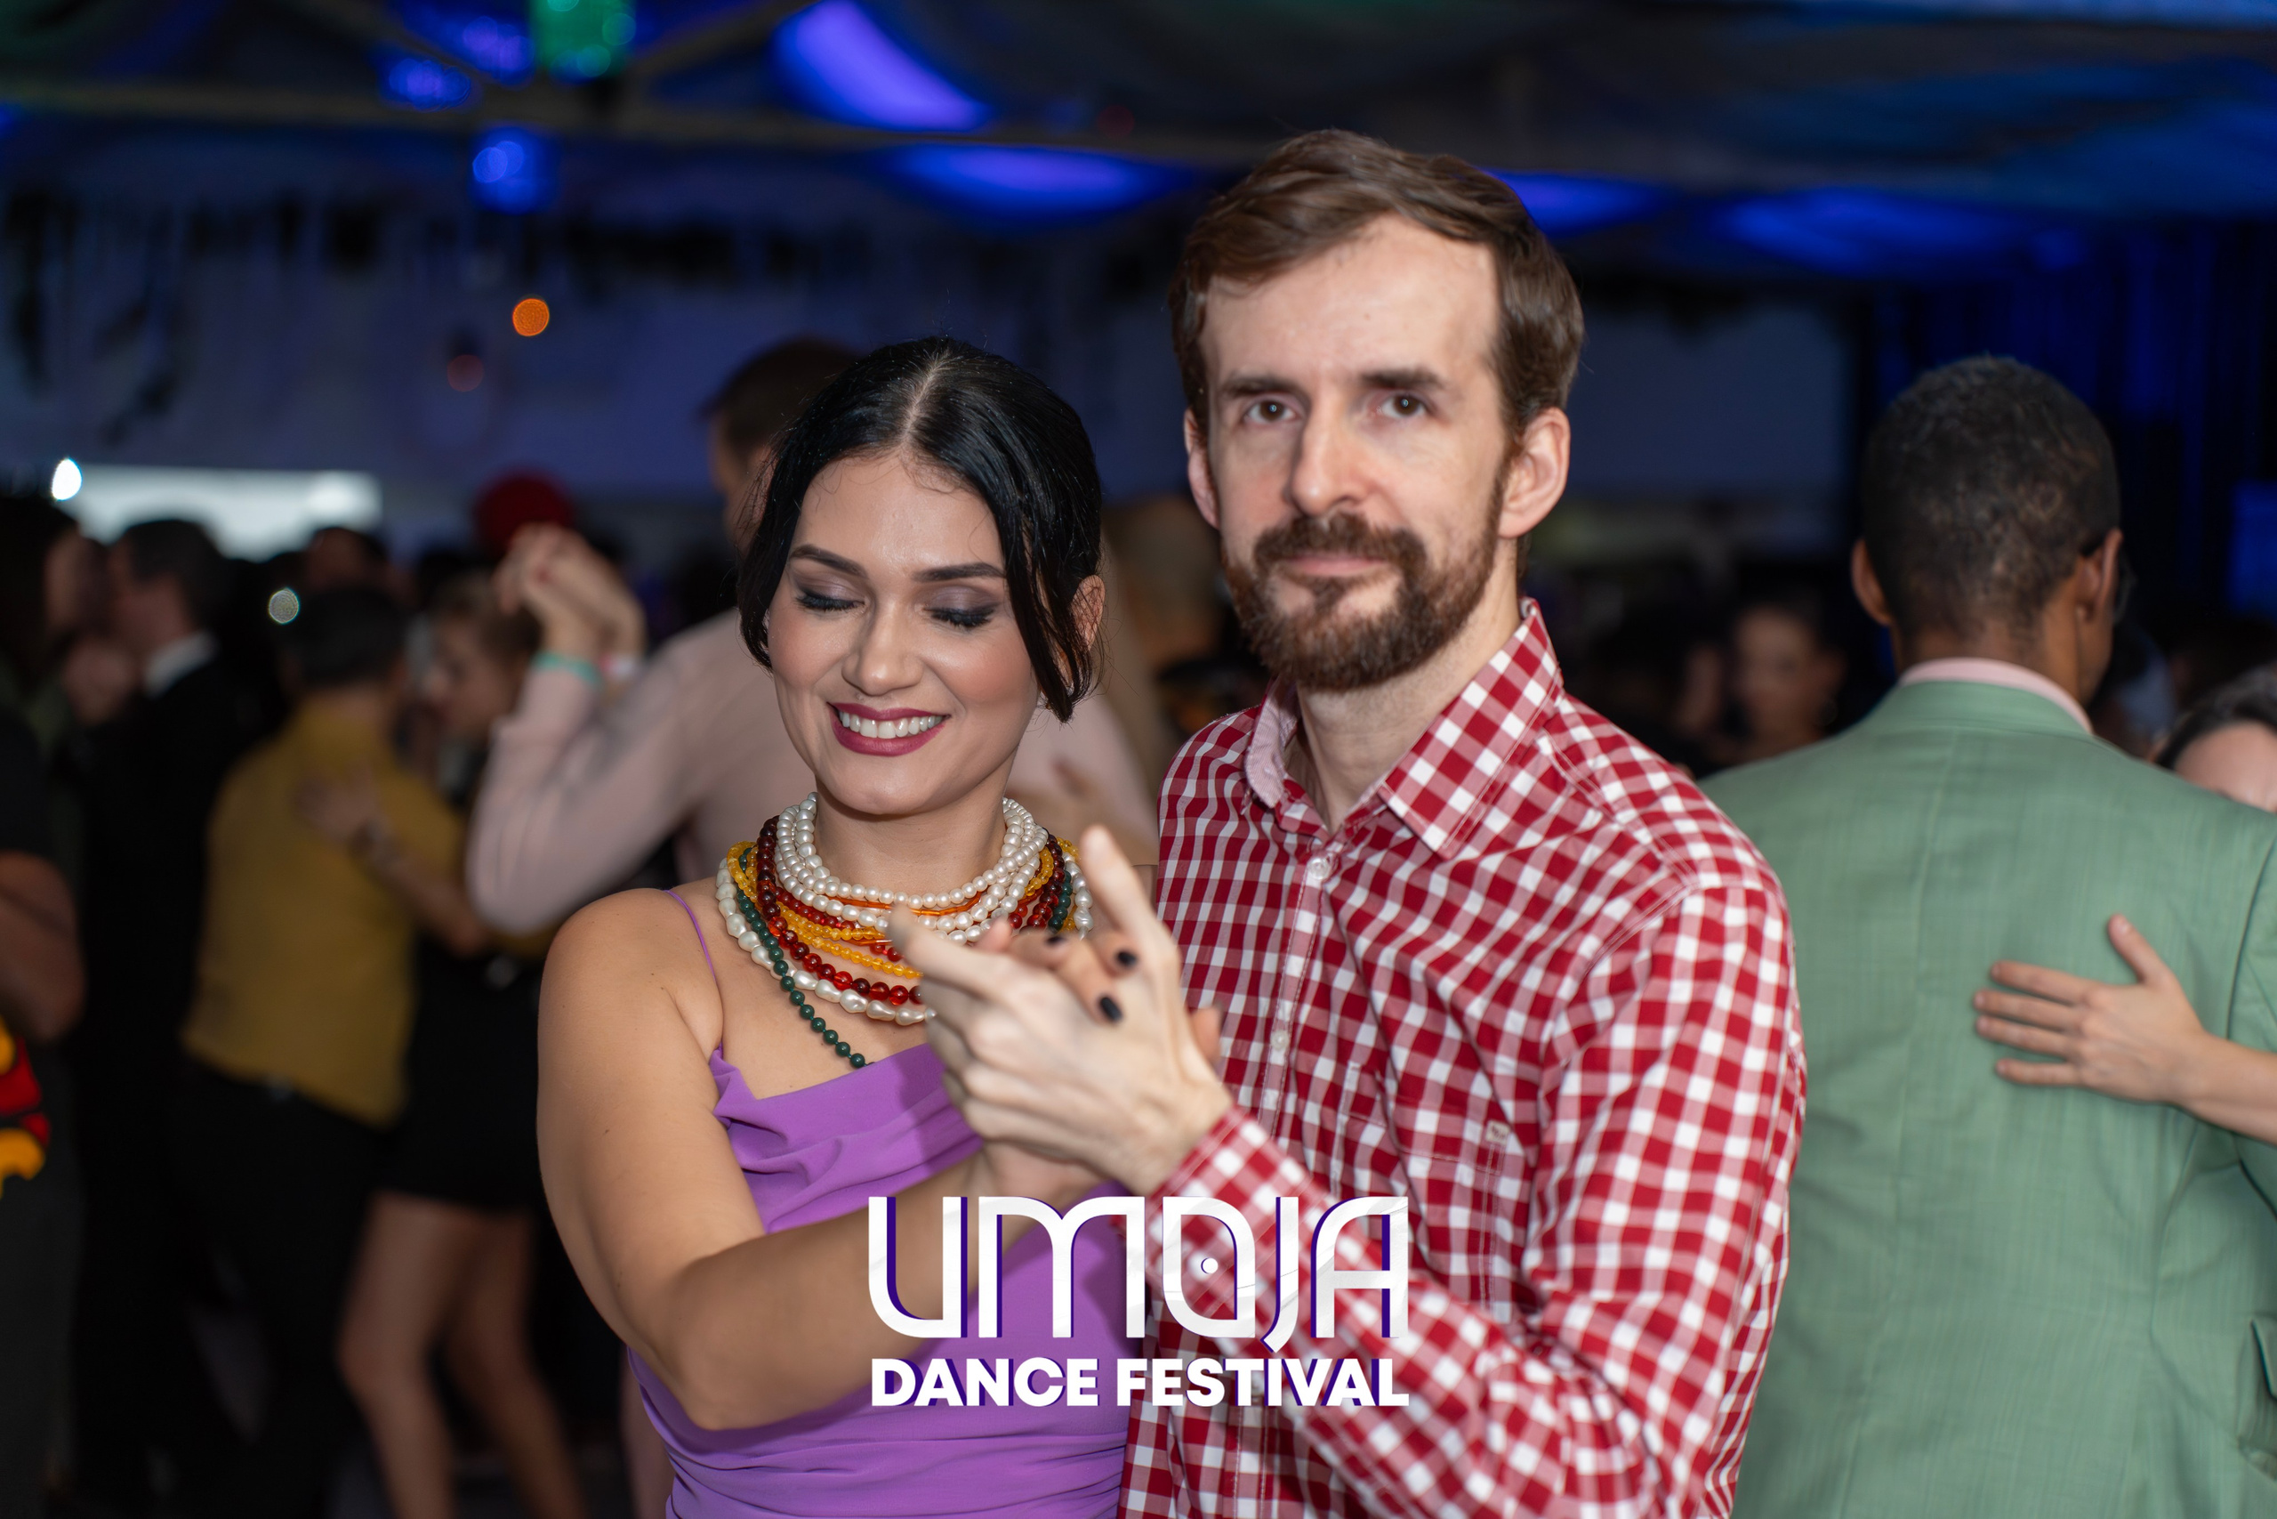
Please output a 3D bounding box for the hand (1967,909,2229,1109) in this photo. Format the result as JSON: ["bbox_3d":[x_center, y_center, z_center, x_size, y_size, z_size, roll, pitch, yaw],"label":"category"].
[{"bbox_3d":[0.668,0.167,3.270,0.177,0.118,0.050,15,1,-5],"label":"hand"}]

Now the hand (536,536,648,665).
[{"bbox_3d":[-0.528,-0.155,4.580,0.085,0.135,0.090,-30,0,-25],"label":"hand"}]

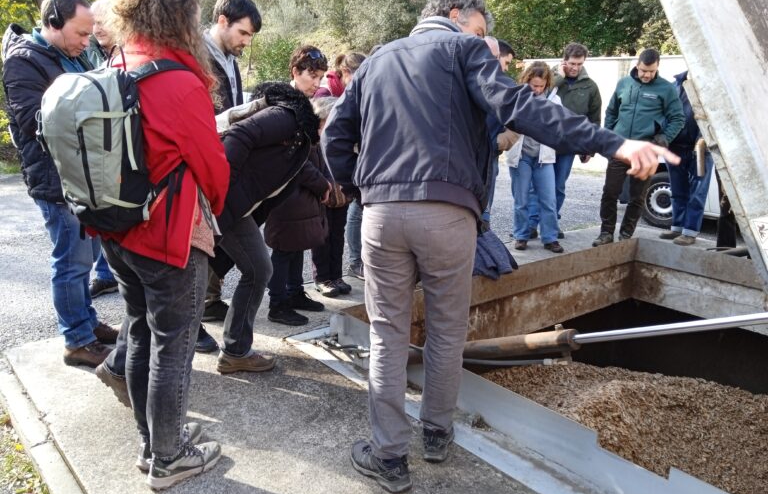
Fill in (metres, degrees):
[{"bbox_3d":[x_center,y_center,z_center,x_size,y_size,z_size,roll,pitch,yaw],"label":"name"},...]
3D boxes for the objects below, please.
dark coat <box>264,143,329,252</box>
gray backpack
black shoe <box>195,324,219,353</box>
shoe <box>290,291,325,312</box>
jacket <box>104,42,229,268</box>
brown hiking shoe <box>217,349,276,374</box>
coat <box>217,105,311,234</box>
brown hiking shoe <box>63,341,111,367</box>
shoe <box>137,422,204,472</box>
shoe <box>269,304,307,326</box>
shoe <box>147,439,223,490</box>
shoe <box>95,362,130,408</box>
[{"bbox_3d":[-0.525,-0.433,3.773,0.400,0.900,0.470,4,14,15],"label":"dark coat"},{"bbox_3d":[-0.869,-0.302,1.944,0.300,0.510,0.320,13,23,43],"label":"gray backpack"},{"bbox_3d":[-1.025,0.502,3.391,0.280,0.120,0.100,5,14,19],"label":"black shoe"},{"bbox_3d":[-0.511,0.353,4.034,0.265,0.110,0.100,2,14,10],"label":"shoe"},{"bbox_3d":[-0.715,-0.296,1.996,0.480,0.710,0.370,14,18,41],"label":"jacket"},{"bbox_3d":[-0.667,0.543,3.023,0.285,0.115,0.105,-1,14,-9],"label":"brown hiking shoe"},{"bbox_3d":[-0.551,-0.370,2.750,0.370,0.610,0.480,36,-4,-28],"label":"coat"},{"bbox_3d":[-1.430,0.514,3.050,0.290,0.115,0.107,3,14,7],"label":"brown hiking shoe"},{"bbox_3d":[-0.792,0.714,2.298,0.105,0.115,0.280,11,16,34],"label":"shoe"},{"bbox_3d":[-0.566,0.393,3.680,0.265,0.105,0.100,6,14,17],"label":"shoe"},{"bbox_3d":[-0.730,0.771,2.273,0.280,0.120,0.105,-10,17,-35],"label":"shoe"},{"bbox_3d":[-1.076,0.585,2.665,0.270,0.115,0.100,42,7,-13],"label":"shoe"}]

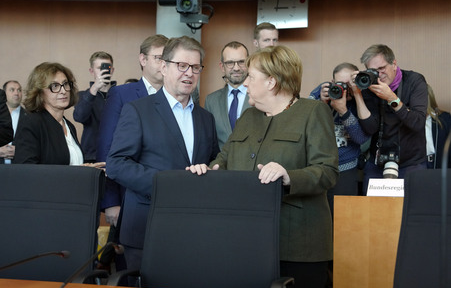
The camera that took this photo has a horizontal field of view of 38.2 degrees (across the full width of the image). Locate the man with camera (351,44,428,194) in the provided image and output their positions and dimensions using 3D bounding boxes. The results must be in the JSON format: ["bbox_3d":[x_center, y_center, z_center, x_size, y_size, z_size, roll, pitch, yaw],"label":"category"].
[{"bbox_3d":[0.980,0.320,3.917,0.520,1.810,0.480,1,3,22],"label":"man with camera"}]

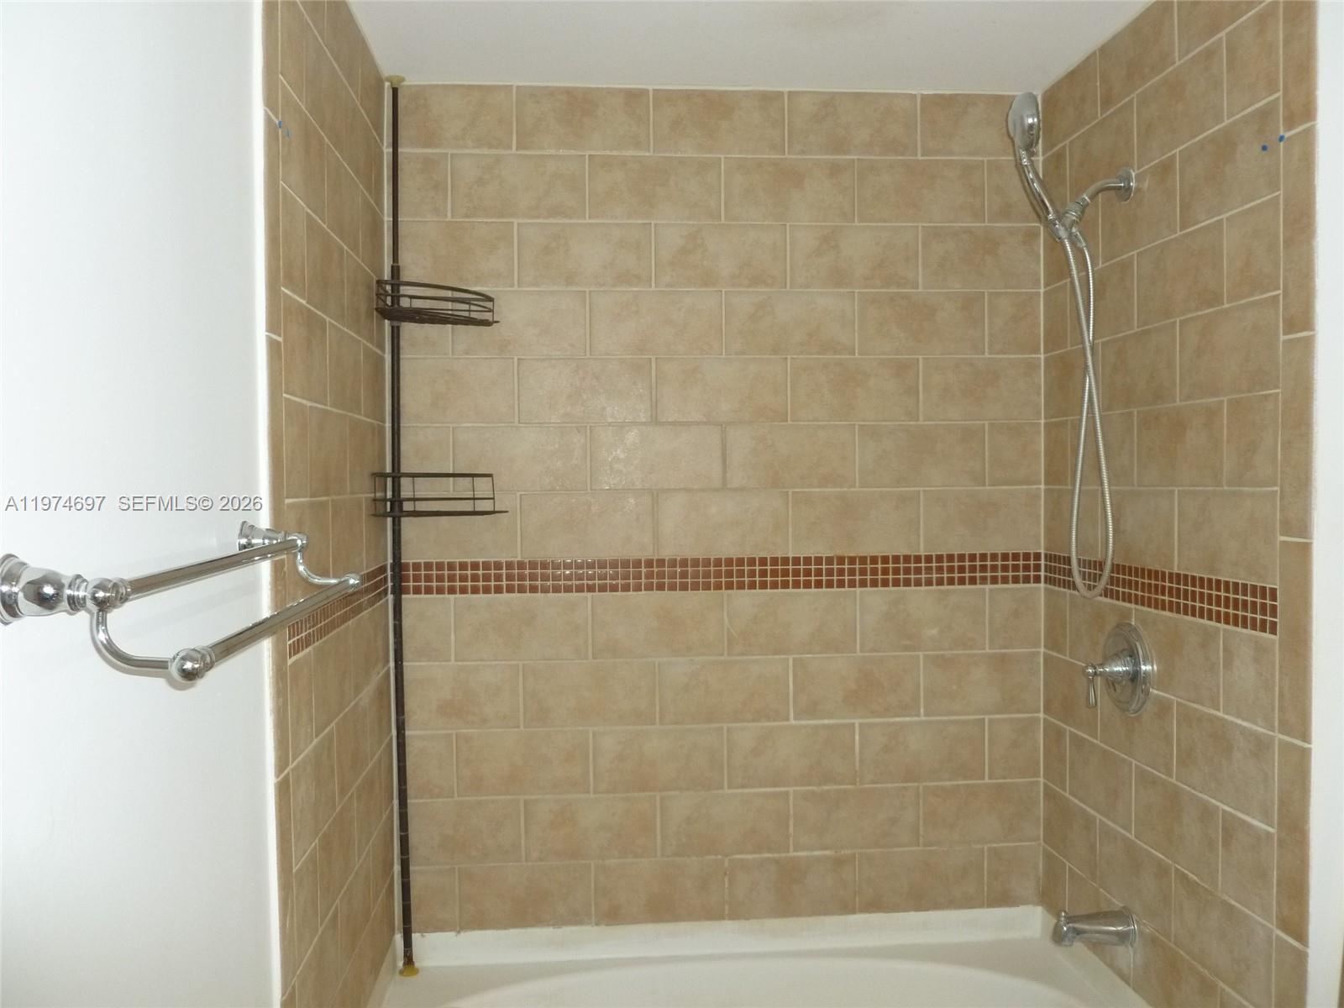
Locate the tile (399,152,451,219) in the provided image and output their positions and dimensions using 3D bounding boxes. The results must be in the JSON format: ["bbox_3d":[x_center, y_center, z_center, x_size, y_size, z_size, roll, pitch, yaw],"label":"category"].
[{"bbox_3d":[-0.565,-0.711,2.431,0.139,0.147,0.010,-1,1,-5],"label":"tile"}]

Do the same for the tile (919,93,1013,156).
[{"bbox_3d":[0.718,-0.883,2.536,0.291,0.145,0.010,-1,1,-5],"label":"tile"}]

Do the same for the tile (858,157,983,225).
[{"bbox_3d":[0.575,-0.724,2.515,0.303,0.148,0.010,-1,1,-5],"label":"tile"}]

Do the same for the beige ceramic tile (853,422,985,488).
[{"bbox_3d":[0.580,-0.113,2.528,0.303,0.148,0.010,-1,1,-5],"label":"beige ceramic tile"}]

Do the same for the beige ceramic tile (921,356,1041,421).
[{"bbox_3d":[0.724,-0.270,2.548,0.288,0.149,0.010,-1,1,-5],"label":"beige ceramic tile"}]

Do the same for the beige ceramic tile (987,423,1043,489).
[{"bbox_3d":[0.794,-0.114,2.523,0.126,0.145,0.010,-1,1,-5],"label":"beige ceramic tile"}]

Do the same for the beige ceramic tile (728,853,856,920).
[{"bbox_3d":[0.276,0.874,2.493,0.296,0.142,0.010,-1,1,-5],"label":"beige ceramic tile"}]

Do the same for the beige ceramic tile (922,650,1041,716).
[{"bbox_3d":[0.718,0.417,2.519,0.278,0.145,0.010,-1,1,-5],"label":"beige ceramic tile"}]

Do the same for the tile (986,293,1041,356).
[{"bbox_3d":[0.791,-0.416,2.517,0.126,0.145,0.010,-1,1,-5],"label":"tile"}]

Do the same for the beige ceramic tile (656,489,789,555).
[{"bbox_3d":[0.118,0.044,2.492,0.302,0.144,0.010,-1,1,-5],"label":"beige ceramic tile"}]

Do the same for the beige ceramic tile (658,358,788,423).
[{"bbox_3d":[0.114,-0.257,2.458,0.296,0.144,0.010,-1,1,-5],"label":"beige ceramic tile"}]

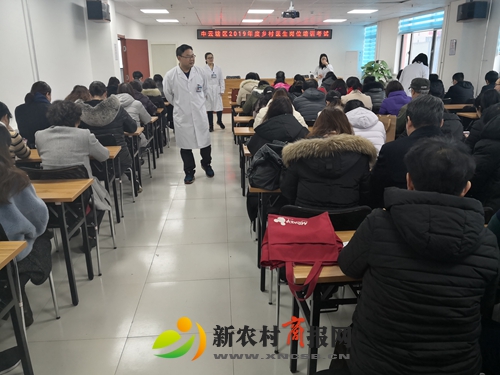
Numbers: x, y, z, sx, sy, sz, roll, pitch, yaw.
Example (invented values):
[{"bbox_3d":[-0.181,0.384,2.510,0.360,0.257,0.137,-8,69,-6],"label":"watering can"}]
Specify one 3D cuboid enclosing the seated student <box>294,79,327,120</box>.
[{"bbox_3d":[0.802,-0.829,5.374,0.480,1.304,0.750,-2,17,-4],"label":"seated student"}]

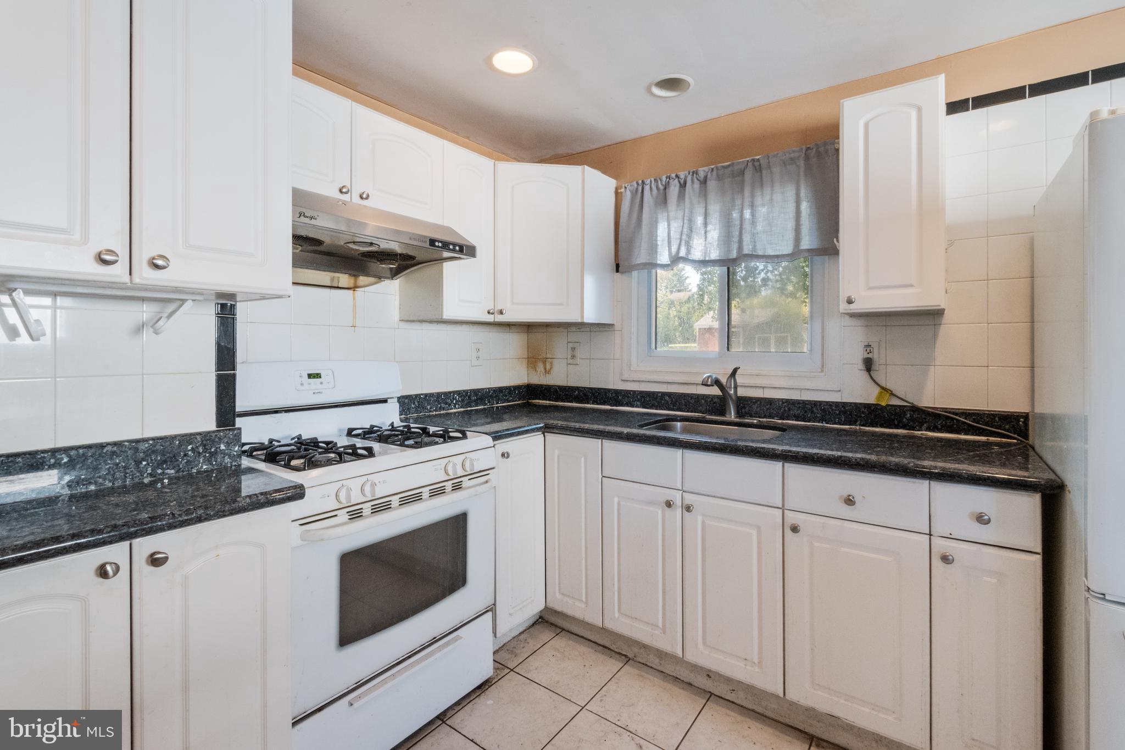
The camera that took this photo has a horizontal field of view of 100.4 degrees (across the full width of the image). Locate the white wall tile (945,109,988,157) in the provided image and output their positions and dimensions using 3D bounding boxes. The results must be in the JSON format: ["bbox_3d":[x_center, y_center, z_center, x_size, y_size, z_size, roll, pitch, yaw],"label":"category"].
[{"bbox_3d":[1.451,-0.874,1.710,0.152,0.152,0.009,2,3,36],"label":"white wall tile"}]

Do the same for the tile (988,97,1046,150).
[{"bbox_3d":[1.590,-0.880,1.642,0.147,0.150,0.010,2,3,35],"label":"tile"}]

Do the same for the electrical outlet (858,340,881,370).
[{"bbox_3d":[1.254,-0.077,1.919,0.072,0.117,0.012,2,3,35],"label":"electrical outlet"}]

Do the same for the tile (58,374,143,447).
[{"bbox_3d":[-1.106,0.082,1.119,0.010,0.152,0.152,1,2,33],"label":"tile"}]

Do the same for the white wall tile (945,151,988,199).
[{"bbox_3d":[1.451,-0.719,1.710,0.152,0.152,0.009,2,3,36],"label":"white wall tile"}]

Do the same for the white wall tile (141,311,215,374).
[{"bbox_3d":[-1.021,-0.087,1.245,0.010,0.152,0.152,1,2,33],"label":"white wall tile"}]

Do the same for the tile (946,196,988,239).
[{"bbox_3d":[1.451,-0.568,1.710,0.152,0.152,0.009,2,3,36],"label":"tile"}]

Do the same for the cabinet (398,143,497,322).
[{"bbox_3d":[-0.550,-0.646,2.253,0.330,0.764,0.303,2,3,38],"label":"cabinet"}]

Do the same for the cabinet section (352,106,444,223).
[{"bbox_3d":[-0.757,-0.811,1.933,0.320,0.360,0.395,1,2,38],"label":"cabinet section"}]

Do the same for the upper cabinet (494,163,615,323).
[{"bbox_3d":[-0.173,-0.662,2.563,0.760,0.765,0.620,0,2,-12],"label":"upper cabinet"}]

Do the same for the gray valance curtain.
[{"bbox_3d":[0.719,-0.746,2.196,1.012,0.462,0.060,2,3,35],"label":"gray valance curtain"}]

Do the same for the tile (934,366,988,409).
[{"bbox_3d":[1.512,0.048,1.778,0.152,0.152,0.010,1,2,33],"label":"tile"}]

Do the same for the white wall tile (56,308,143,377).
[{"bbox_3d":[-1.076,-0.074,1.092,0.009,0.152,0.152,2,3,36],"label":"white wall tile"}]

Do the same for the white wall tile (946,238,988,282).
[{"bbox_3d":[1.486,-0.426,1.739,0.143,0.153,0.010,2,3,35],"label":"white wall tile"}]

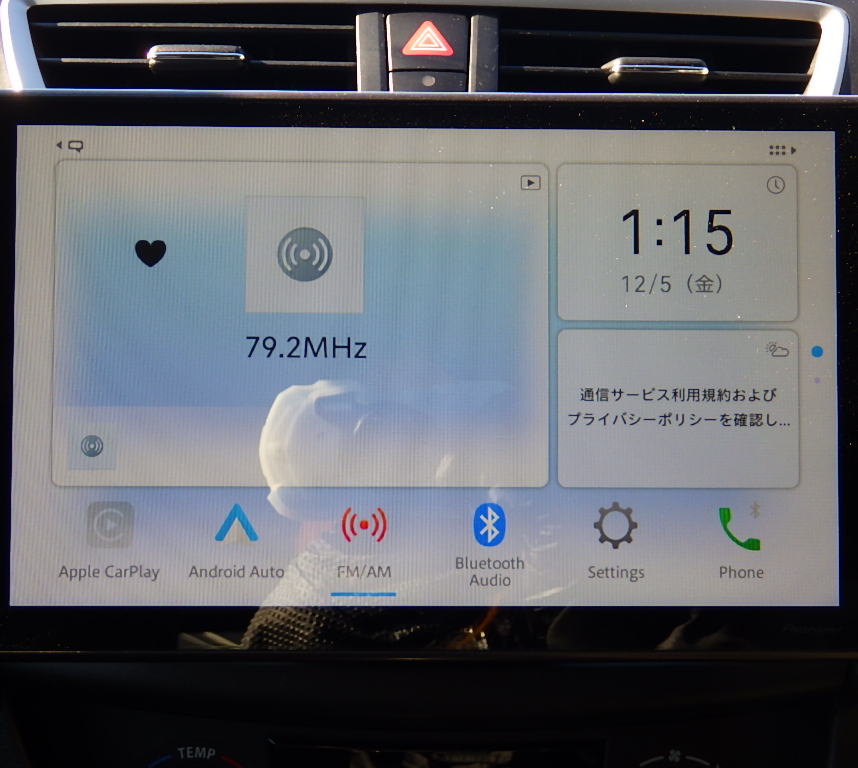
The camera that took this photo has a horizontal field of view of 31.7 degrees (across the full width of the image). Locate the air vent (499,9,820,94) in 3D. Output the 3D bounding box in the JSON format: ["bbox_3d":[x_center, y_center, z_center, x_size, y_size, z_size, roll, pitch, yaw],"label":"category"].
[{"bbox_3d":[0.072,-0.096,0.483,0.105,0.044,0.030,0,-27,-5],"label":"air vent"}]

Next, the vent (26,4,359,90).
[{"bbox_3d":[-0.074,-0.097,0.482,0.104,0.044,0.030,0,-27,-1],"label":"vent"}]

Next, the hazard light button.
[{"bbox_3d":[-0.001,-0.105,0.479,0.025,0.024,0.012,0,-27,-2],"label":"hazard light button"}]

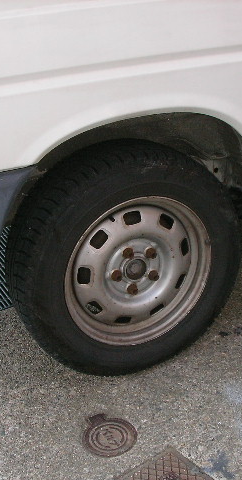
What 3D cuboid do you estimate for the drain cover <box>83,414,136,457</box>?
[{"bbox_3d":[-0.031,0.480,1.725,0.138,0.020,0.158,-13,27,-22],"label":"drain cover"}]

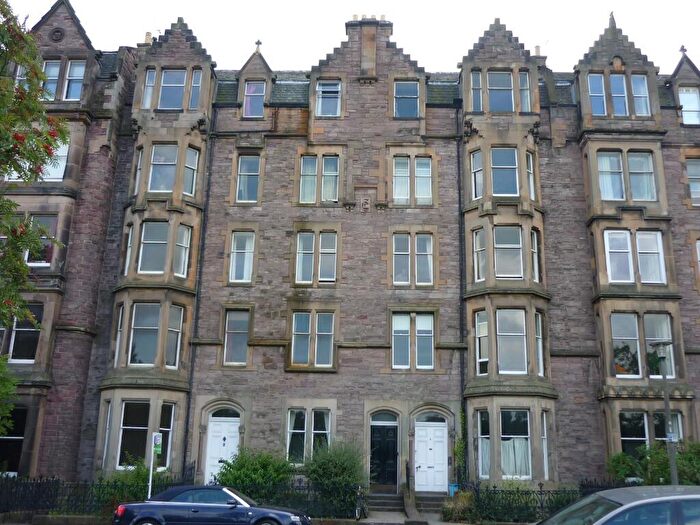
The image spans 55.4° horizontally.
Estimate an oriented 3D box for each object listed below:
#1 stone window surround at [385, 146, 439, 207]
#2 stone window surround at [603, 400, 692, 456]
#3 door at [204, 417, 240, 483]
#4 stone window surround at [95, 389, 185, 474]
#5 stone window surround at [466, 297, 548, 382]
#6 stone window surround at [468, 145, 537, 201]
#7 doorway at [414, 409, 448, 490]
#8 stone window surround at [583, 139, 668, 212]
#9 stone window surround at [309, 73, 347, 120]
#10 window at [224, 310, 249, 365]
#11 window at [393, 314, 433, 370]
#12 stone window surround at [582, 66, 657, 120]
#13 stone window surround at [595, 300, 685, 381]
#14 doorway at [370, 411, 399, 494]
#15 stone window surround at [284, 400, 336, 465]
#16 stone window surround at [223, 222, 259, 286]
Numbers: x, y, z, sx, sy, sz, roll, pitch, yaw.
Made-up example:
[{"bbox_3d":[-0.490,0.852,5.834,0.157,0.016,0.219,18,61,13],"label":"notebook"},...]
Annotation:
[{"bbox_3d":[2.674,-3.765,29.126,2.304,2.667,0.300,1,-16,2],"label":"stone window surround"},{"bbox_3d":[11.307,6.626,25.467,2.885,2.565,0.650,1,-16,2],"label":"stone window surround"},{"bbox_3d":[-4.459,6.648,23.530,1.145,2.298,0.120,1,-16,1],"label":"door"},{"bbox_3d":[-7.706,6.069,23.940,3.180,2.898,1.000,1,-16,2],"label":"stone window surround"},{"bbox_3d":[6.163,2.918,25.655,3.180,3.235,0.970,1,-16,1],"label":"stone window surround"},{"bbox_3d":[6.109,-3.507,26.341,2.802,1.974,1.100,1,-16,2],"label":"stone window surround"},{"bbox_3d":[2.958,7.061,24.189,1.182,2.383,0.100,1,-16,2],"label":"doorway"},{"bbox_3d":[10.712,-3.178,26.174,2.849,3.017,0.950,1,-16,2],"label":"stone window surround"},{"bbox_3d":[-0.912,-7.182,29.181,1.611,2.165,0.300,1,-16,1],"label":"stone window surround"},{"bbox_3d":[-4.658,3.074,27.426,0.808,2.191,0.180,1,-16,2],"label":"window"},{"bbox_3d":[2.407,2.998,25.386,1.556,2.143,0.300,1,-16,2],"label":"window"},{"bbox_3d":[10.852,-6.831,26.938,2.650,2.249,0.300,1,-16,2],"label":"stone window surround"},{"bbox_3d":[11.425,3.082,26.456,2.974,3.192,0.650,1,-16,2],"label":"stone window surround"},{"bbox_3d":[1.290,7.147,25.164,1.078,3.080,0.350,1,-16,1],"label":"doorway"},{"bbox_3d":[-1.436,6.202,24.537,1.803,2.301,0.300,1,-16,2],"label":"stone window surround"},{"bbox_3d":[-4.330,-0.328,26.466,1.209,2.541,0.300,1,-16,2],"label":"stone window surround"}]

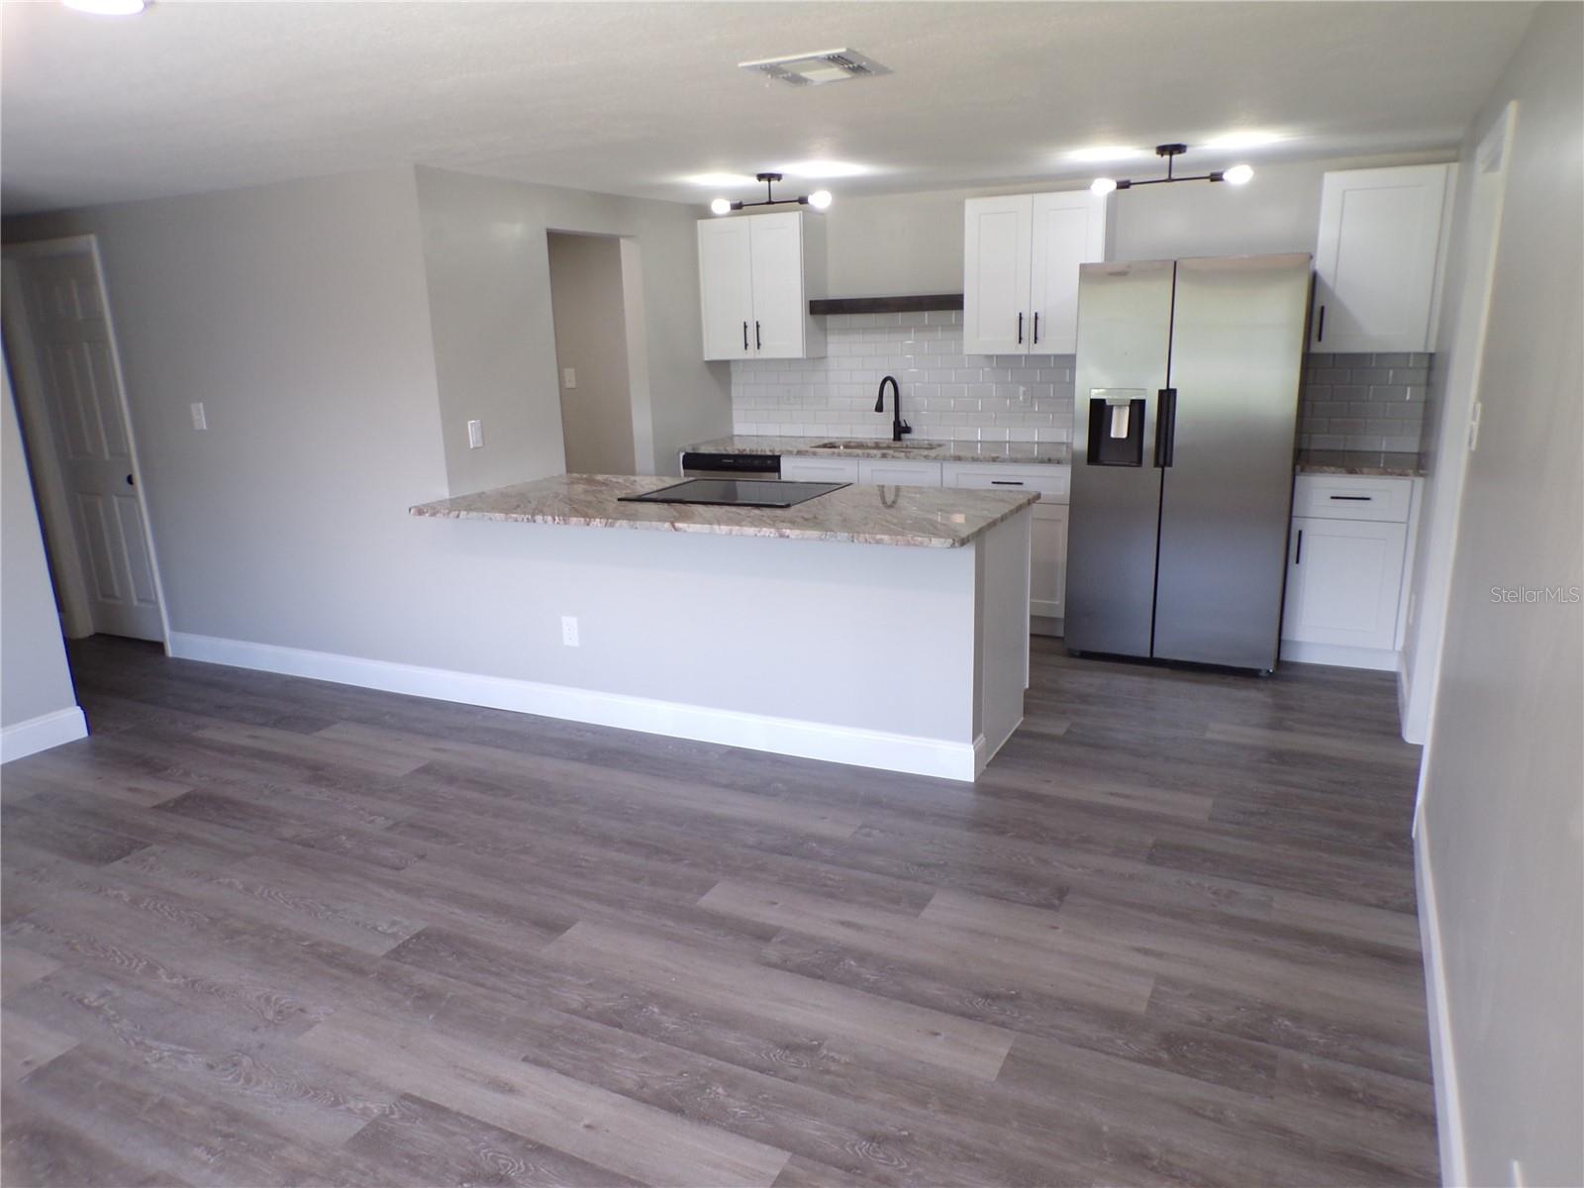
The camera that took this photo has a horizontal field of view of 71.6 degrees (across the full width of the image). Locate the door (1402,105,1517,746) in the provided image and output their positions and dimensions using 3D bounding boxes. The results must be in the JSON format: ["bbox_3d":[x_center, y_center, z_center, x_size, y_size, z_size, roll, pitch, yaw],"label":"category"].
[{"bbox_3d":[2.186,-0.359,3.559,0.115,2.090,0.900,5,16,26],"label":"door"}]

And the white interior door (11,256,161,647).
[{"bbox_3d":[-3.655,-0.749,5.833,0.770,2.030,0.045,5,16,26],"label":"white interior door"}]

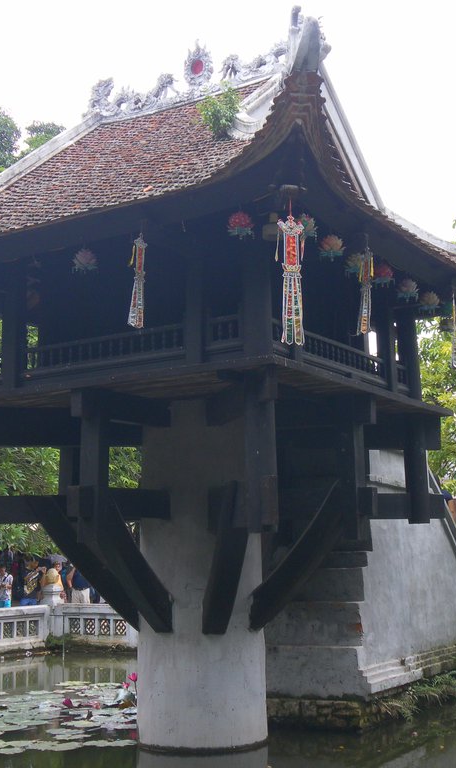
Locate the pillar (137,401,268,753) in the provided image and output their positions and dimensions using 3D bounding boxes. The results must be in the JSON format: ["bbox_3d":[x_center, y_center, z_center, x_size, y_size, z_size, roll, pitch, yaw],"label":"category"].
[{"bbox_3d":[-0.262,1.873,10.197,1.250,3.180,1.250,-1,-9,0],"label":"pillar"}]

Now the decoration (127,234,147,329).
[{"bbox_3d":[-0.699,-0.796,8.044,0.160,0.730,0.110,-7,-12,34],"label":"decoration"}]

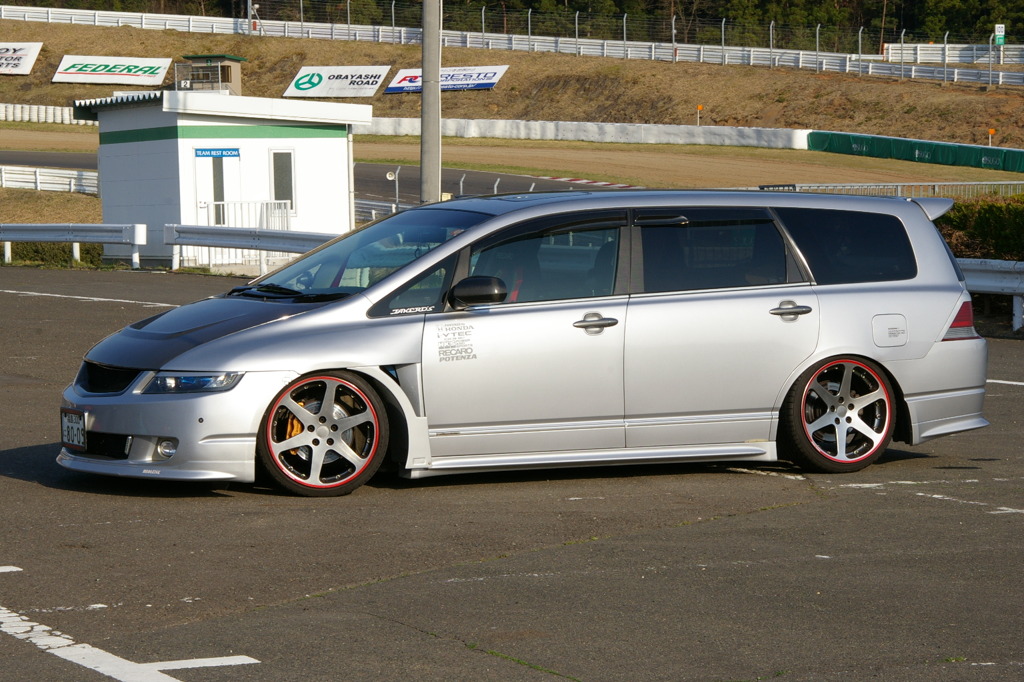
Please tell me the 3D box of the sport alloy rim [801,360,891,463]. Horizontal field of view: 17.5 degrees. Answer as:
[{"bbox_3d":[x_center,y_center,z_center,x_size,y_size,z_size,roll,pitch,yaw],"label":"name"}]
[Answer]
[{"bbox_3d":[1.645,0.355,16.821,0.520,0.520,0.200,-2,3,-26],"label":"sport alloy rim"}]

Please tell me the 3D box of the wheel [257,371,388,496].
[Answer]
[{"bbox_3d":[-0.874,0.412,15.455,0.630,0.620,0.235,0,3,0],"label":"wheel"}]

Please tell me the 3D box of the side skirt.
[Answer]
[{"bbox_3d":[0.372,0.573,16.146,2.050,0.110,0.140,-2,3,-26],"label":"side skirt"}]

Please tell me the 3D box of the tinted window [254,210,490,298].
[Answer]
[{"bbox_3d":[-0.714,-0.445,16.505,0.970,0.170,1.360,-28,14,-22],"label":"tinted window"}]

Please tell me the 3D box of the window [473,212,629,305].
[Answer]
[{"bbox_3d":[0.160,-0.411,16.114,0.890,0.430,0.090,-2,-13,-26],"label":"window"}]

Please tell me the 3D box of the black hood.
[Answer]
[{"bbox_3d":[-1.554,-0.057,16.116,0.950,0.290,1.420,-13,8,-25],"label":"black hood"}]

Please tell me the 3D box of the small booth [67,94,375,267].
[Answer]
[{"bbox_3d":[-5.303,-2.944,61.204,3.949,3.071,4.826,-2,3,-26],"label":"small booth"}]

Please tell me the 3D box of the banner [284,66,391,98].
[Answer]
[{"bbox_3d":[-11.853,-17.629,226.000,6.836,0.120,3.418,2,41,24],"label":"banner"}]

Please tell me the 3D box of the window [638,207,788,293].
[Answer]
[{"bbox_3d":[0.968,-0.449,16.366,0.816,0.430,0.060,-2,-17,-25],"label":"window"}]

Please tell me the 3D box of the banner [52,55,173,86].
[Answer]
[{"bbox_3d":[-27.489,-18.635,229.000,7.670,0.120,3.477,2,37,8],"label":"banner"}]

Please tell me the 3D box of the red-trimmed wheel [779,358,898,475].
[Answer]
[{"bbox_3d":[1.619,0.347,16.657,0.630,0.620,0.235,-1,3,-25],"label":"red-trimmed wheel"}]

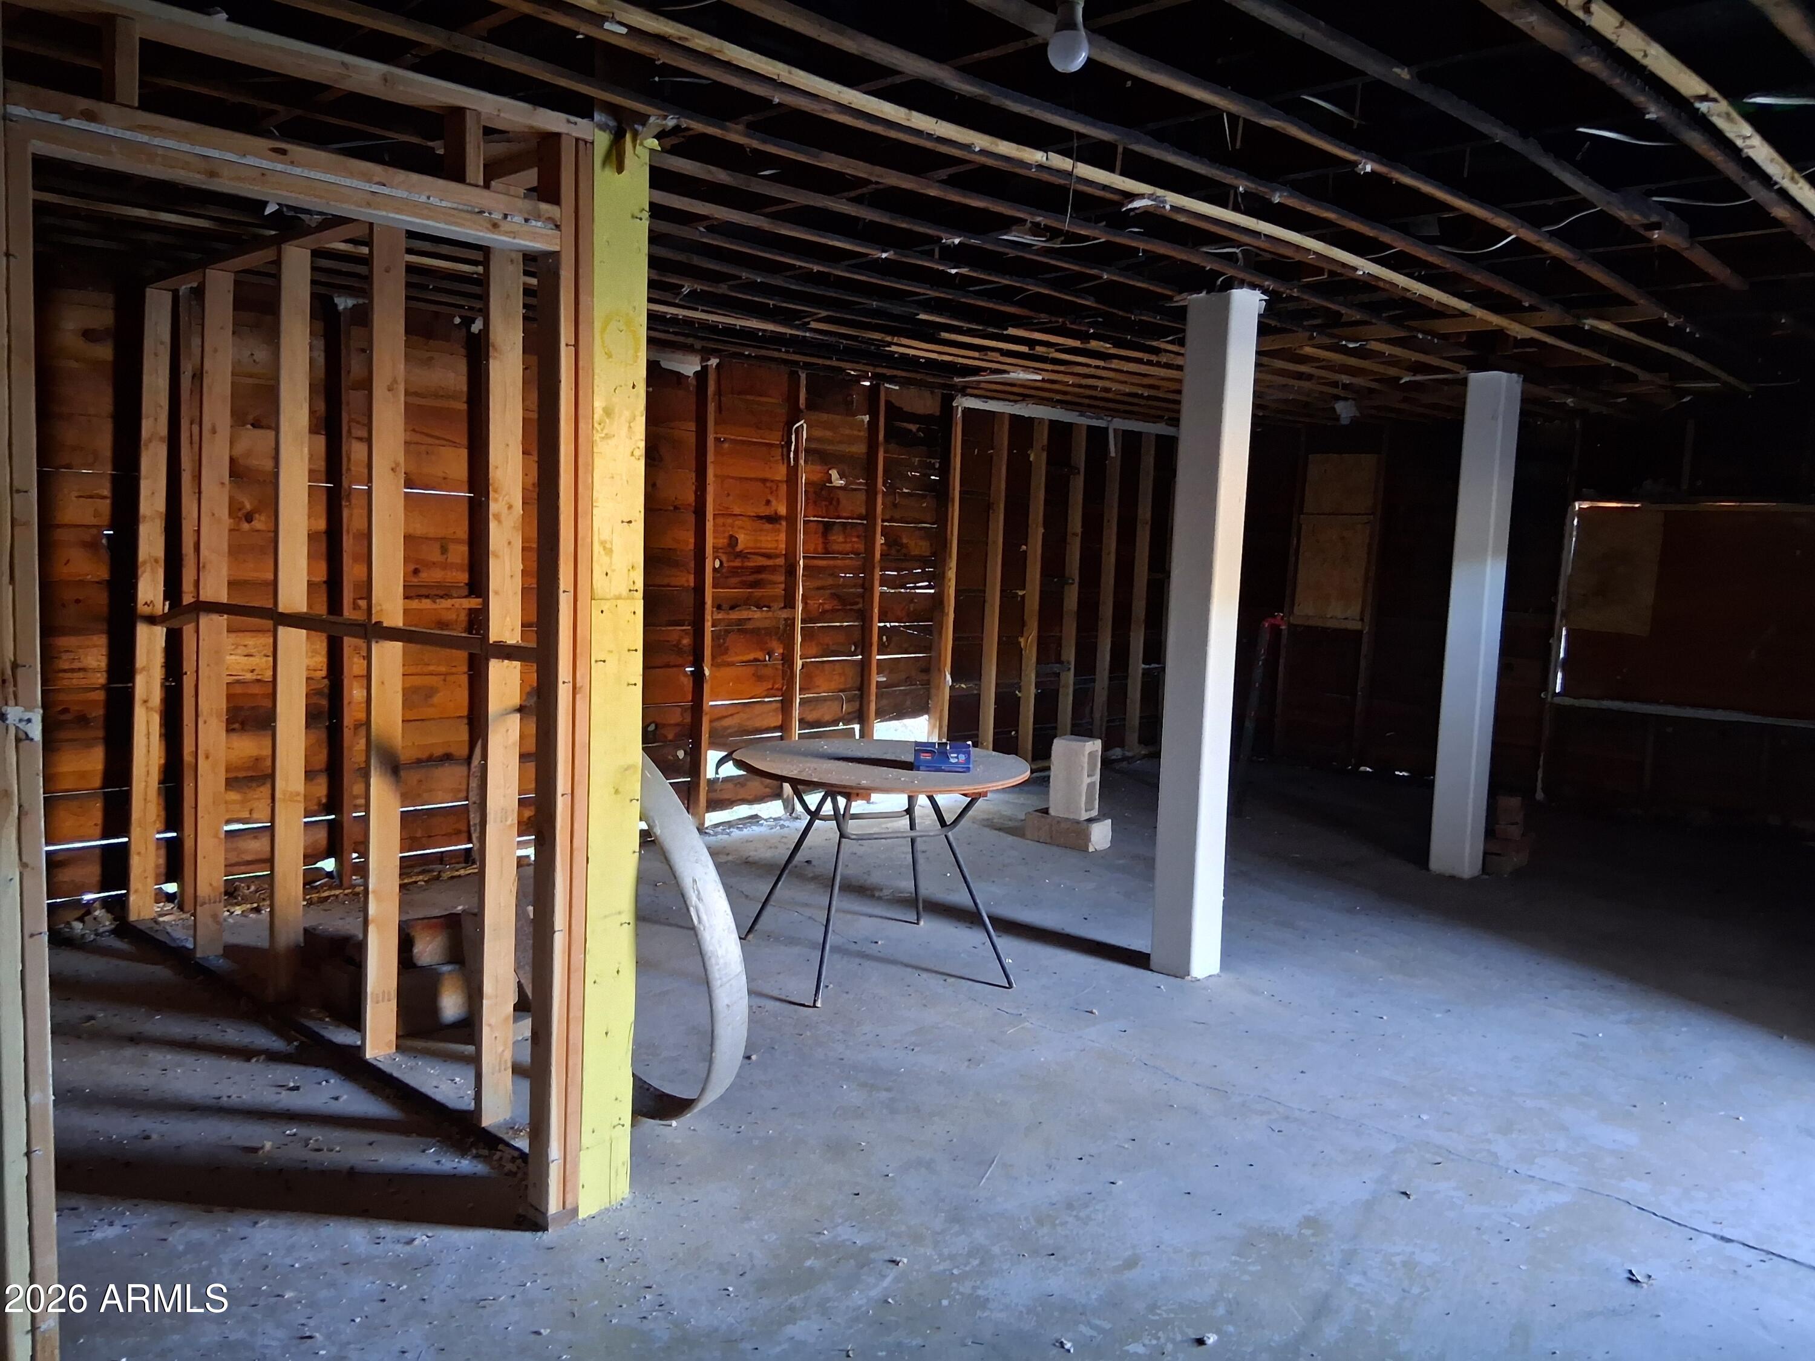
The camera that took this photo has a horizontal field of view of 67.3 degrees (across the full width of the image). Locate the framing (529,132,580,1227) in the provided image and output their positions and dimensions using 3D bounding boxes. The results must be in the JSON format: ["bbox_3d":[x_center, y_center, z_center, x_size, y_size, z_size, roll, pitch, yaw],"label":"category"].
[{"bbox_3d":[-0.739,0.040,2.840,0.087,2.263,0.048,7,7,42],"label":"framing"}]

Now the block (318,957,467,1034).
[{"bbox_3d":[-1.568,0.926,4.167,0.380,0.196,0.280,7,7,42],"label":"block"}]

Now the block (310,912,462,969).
[{"bbox_3d":[-1.555,0.767,4.070,0.270,0.148,0.340,7,7,42],"label":"block"}]

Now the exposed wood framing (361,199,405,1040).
[{"bbox_3d":[-1.409,-0.087,3.665,0.039,2.228,0.089,7,7,42],"label":"exposed wood framing"}]

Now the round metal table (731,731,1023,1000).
[{"bbox_3d":[-0.100,0.645,4.865,1.040,0.730,1.040,2,5,0],"label":"round metal table"}]

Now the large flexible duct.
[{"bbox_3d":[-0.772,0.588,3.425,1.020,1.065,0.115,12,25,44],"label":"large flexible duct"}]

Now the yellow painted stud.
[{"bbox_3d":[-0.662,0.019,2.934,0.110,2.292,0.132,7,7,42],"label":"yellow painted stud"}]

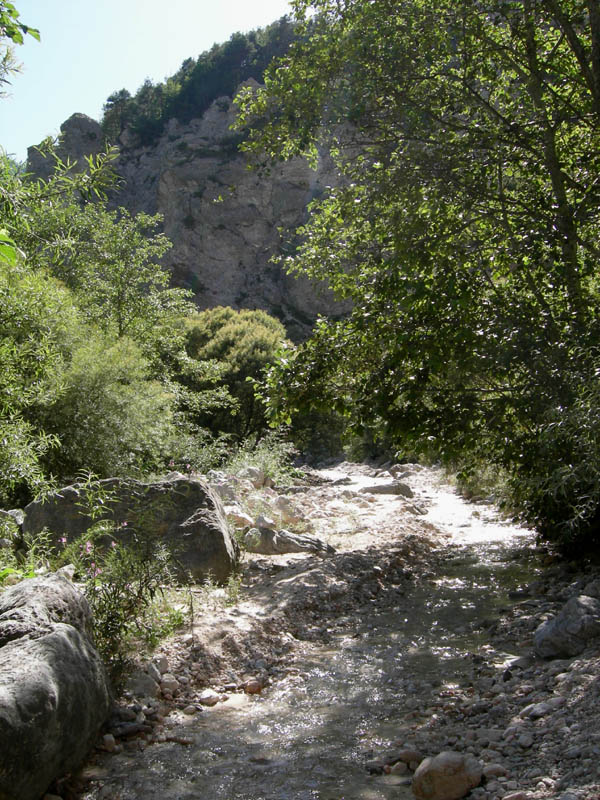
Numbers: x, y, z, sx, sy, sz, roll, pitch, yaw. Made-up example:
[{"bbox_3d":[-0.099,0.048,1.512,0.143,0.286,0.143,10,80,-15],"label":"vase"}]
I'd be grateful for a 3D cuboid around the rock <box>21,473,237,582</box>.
[{"bbox_3d":[-1.520,1.100,7.500,1.900,0.920,1.200,0,-1,0],"label":"rock"}]

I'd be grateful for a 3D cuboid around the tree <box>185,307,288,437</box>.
[{"bbox_3d":[-1.550,-0.600,20.000,2.600,3.300,2.500,0,-1,0],"label":"tree"}]

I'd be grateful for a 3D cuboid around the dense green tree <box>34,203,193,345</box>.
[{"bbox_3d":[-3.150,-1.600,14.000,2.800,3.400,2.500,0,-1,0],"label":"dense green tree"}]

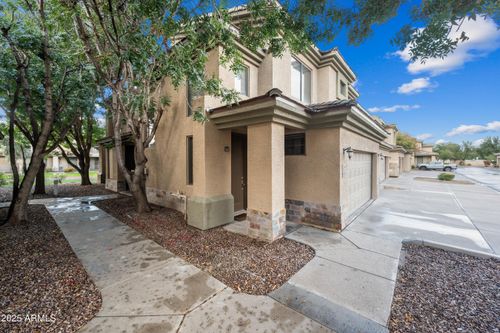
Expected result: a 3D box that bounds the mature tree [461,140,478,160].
[{"bbox_3d":[65.500,-3.700,58.000,4.200,8.100,4.200,-1,2,-42],"label":"mature tree"}]

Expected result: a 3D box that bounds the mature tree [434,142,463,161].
[{"bbox_3d":[57.200,-3.250,56.000,5.800,7.300,6.000,-1,2,-44],"label":"mature tree"}]

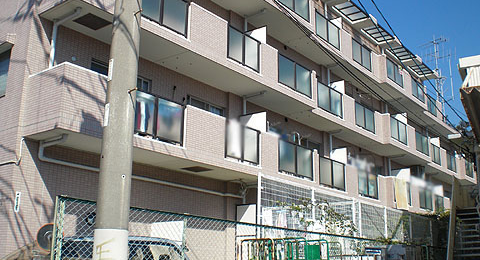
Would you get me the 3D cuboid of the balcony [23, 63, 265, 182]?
[{"bbox_3d":[-1.912,0.099,13.023,1.370,1.330,6.496,-11,-19,38],"label":"balcony"}]

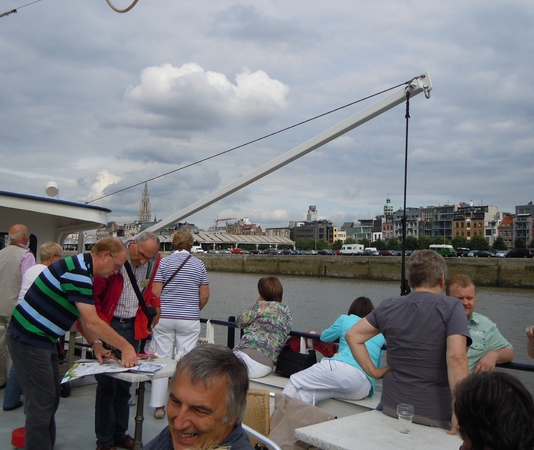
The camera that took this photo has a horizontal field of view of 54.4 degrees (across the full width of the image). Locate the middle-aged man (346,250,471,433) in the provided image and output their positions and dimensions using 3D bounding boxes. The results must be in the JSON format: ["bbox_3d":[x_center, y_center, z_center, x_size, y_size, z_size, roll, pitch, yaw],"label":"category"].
[{"bbox_3d":[0.751,0.889,2.720,0.600,1.490,0.500,-1,-3,28],"label":"middle-aged man"}]

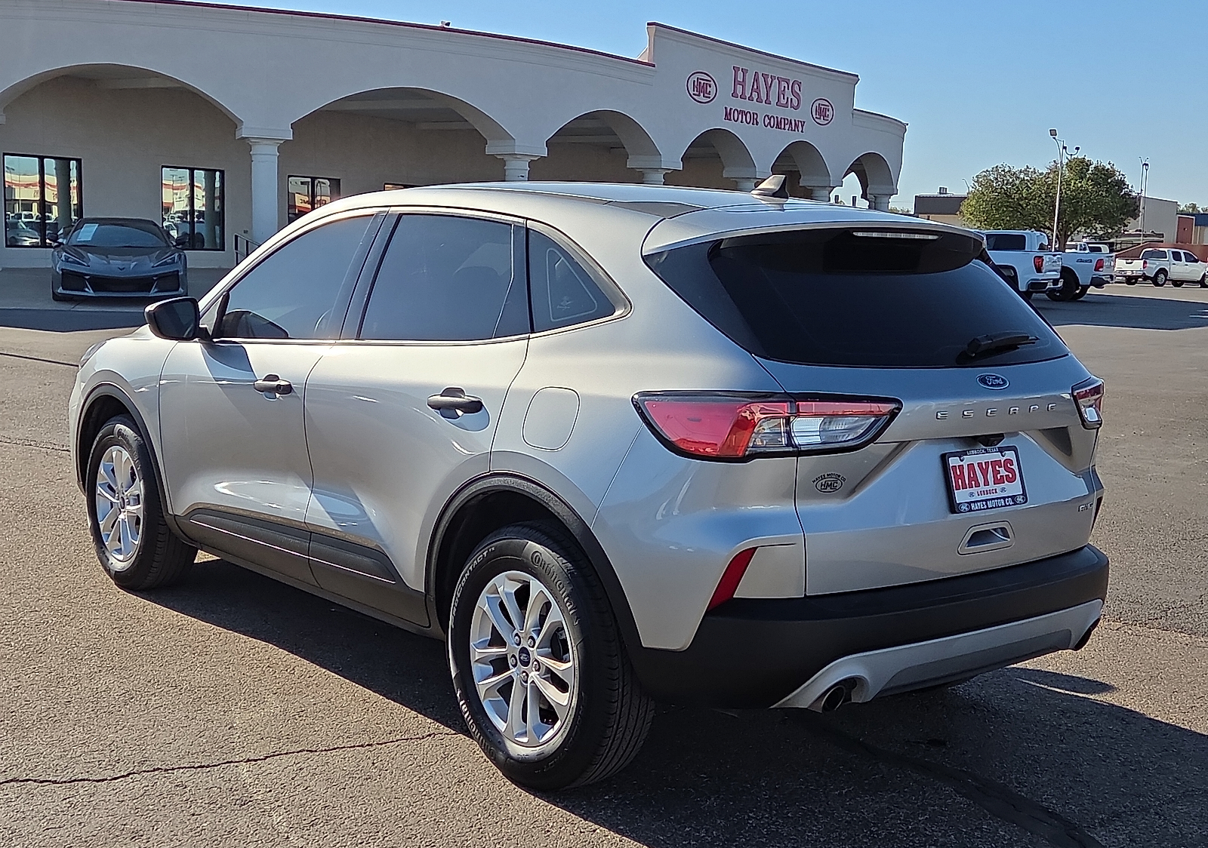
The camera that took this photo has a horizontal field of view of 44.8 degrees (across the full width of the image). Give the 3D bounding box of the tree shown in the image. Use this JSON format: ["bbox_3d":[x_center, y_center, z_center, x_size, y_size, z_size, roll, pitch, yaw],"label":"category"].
[{"bbox_3d":[24.314,-11.189,80.000,9.248,6.344,8.477,4,8,16],"label":"tree"}]

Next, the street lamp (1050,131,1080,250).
[{"bbox_3d":[22.167,-10.785,71.534,0.900,7.400,0.500,-1,8,-19],"label":"street lamp"}]

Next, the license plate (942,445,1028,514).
[{"bbox_3d":[0.997,0.142,3.786,0.310,0.162,0.025,-4,-7,-40],"label":"license plate"}]

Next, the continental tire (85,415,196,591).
[{"bbox_3d":[-1.887,0.313,6.006,0.230,0.715,0.715,-4,9,-40],"label":"continental tire"}]

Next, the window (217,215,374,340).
[{"bbox_3d":[-1.047,-0.500,5.006,0.070,0.470,0.890,21,-7,-40],"label":"window"}]

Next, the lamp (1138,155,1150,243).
[{"bbox_3d":[38.707,-14.986,105.000,0.680,8.400,0.500,4,8,20],"label":"lamp"}]

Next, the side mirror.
[{"bbox_3d":[-1.530,-0.376,5.205,0.210,0.165,0.125,-4,9,-40],"label":"side mirror"}]

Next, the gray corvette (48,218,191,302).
[{"bbox_3d":[-7.627,-2.601,22.950,2.020,1.235,4.670,-1,8,-20],"label":"gray corvette"}]

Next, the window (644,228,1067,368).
[{"bbox_3d":[0.803,-0.316,3.978,1.310,0.170,0.540,-4,51,-40],"label":"window"}]

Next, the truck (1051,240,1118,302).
[{"bbox_3d":[12.326,-4.781,44.215,5.850,1.950,2.030,6,8,28],"label":"truck"}]

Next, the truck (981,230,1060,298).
[{"bbox_3d":[9.250,-4.300,39.800,5.850,1.930,2.060,7,9,35],"label":"truck"}]

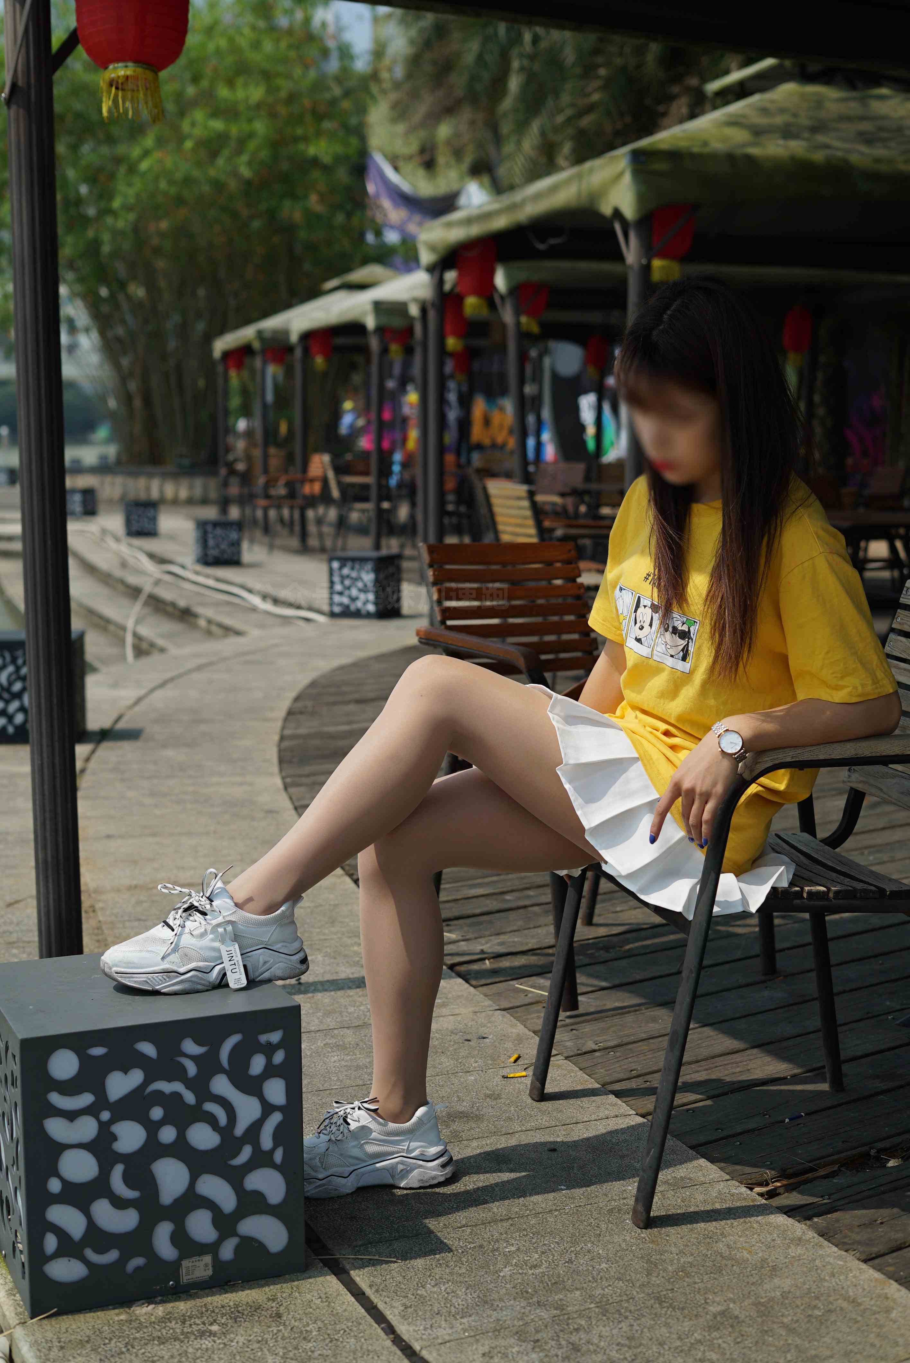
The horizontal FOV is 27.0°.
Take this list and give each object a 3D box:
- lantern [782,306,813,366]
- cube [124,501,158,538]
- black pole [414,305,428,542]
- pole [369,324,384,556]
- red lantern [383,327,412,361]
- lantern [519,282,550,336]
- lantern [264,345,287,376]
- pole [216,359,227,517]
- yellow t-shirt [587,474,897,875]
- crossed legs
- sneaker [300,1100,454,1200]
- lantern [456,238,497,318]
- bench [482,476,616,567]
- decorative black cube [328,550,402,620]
[{"bbox_3d":[2.711,-2.732,14.973,0.230,0.470,0.230,0,7,0],"label":"lantern"},{"bbox_3d":[-3.487,-1.793,20.994,0.350,0.350,0.350,-1,7,-9],"label":"cube"},{"bbox_3d":[-0.245,-1.732,13.982,0.085,1.970,0.085,0,7,-1],"label":"black pole"},{"bbox_3d":[-0.646,-1.957,15.739,0.085,1.970,0.085,-1,7,-2],"label":"pole"},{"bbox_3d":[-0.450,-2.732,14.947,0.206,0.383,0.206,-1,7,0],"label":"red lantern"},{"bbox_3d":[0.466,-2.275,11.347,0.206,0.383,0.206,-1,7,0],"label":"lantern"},{"bbox_3d":[-1.745,-3.162,18.368,0.206,0.383,0.206,-1,7,0],"label":"lantern"},{"bbox_3d":[-2.536,-2.590,20.646,0.082,1.915,0.082,-1,7,0],"label":"pole"},{"bbox_3d":[0.413,-0.007,2.770,0.310,0.570,0.460,-2,9,-42],"label":"yellow t-shirt"},{"bbox_3d":[-0.065,0.300,2.695,0.620,0.690,0.420,-2,8,-14],"label":"crossed legs"},{"bbox_3d":[-0.147,0.628,2.590,0.275,0.122,0.105,-2,8,-13],"label":"sneaker"},{"bbox_3d":[0.111,-2.081,9.750,0.200,0.420,0.200,0,7,1],"label":"lantern"},{"bbox_3d":[0.478,-0.463,8.512,0.600,0.870,0.550,-4,8,-25],"label":"bench"},{"bbox_3d":[-0.539,-0.581,11.421,0.350,0.360,0.350,3,8,26],"label":"decorative black cube"}]

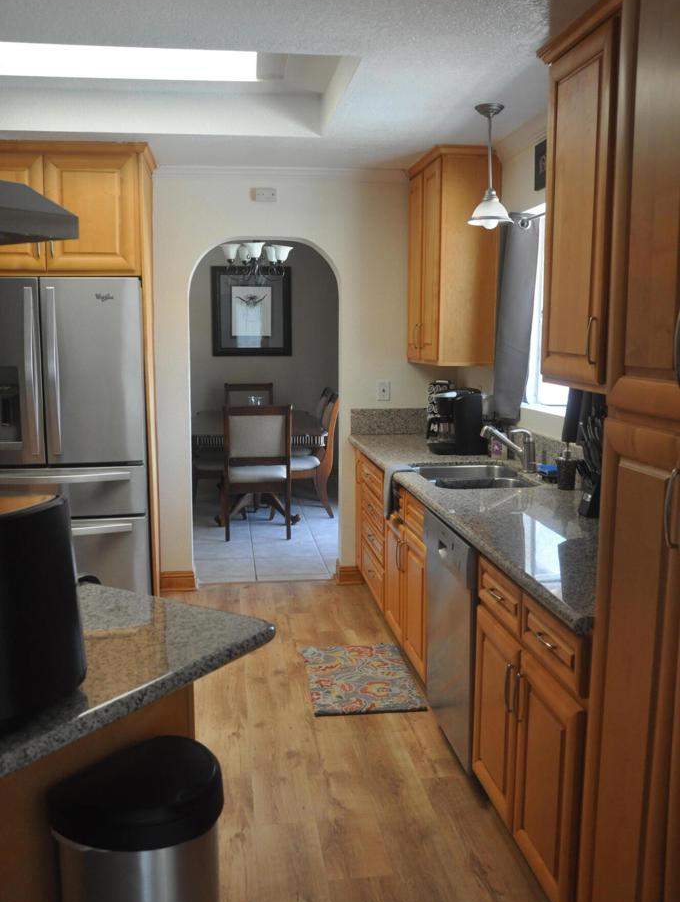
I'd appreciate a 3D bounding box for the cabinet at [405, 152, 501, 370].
[{"bbox_3d":[0.600,-1.026,4.816,0.344,1.104,0.795,-1,8,-8],"label":"cabinet"}]

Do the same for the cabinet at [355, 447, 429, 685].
[{"bbox_3d":[0.525,0.494,4.483,0.608,0.874,1.853,-1,8,-8],"label":"cabinet"}]

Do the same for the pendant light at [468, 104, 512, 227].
[{"bbox_3d":[0.618,-1.175,3.644,0.194,0.489,0.194,-1,8,-8],"label":"pendant light"}]

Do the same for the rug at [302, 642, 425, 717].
[{"bbox_3d":[0.090,1.012,3.961,0.461,0.012,0.780,-1,8,-8],"label":"rug"}]

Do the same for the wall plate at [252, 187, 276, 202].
[{"bbox_3d":[-0.417,-1.441,4.954,0.120,0.073,0.015,-1,8,-8],"label":"wall plate"}]

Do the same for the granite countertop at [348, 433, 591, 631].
[{"bbox_3d":[0.621,0.148,3.668,0.655,0.042,3.382,-1,8,-8],"label":"granite countertop"}]

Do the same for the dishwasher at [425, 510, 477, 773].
[{"bbox_3d":[0.674,0.673,3.270,0.602,0.840,0.608,-1,8,-8],"label":"dishwasher"}]

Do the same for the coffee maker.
[{"bbox_3d":[0.611,-0.154,4.526,0.294,0.319,0.243,-1,8,-8],"label":"coffee maker"}]

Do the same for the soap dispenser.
[{"bbox_3d":[0.896,0.056,3.500,0.071,0.192,0.071,2,8,10],"label":"soap dispenser"}]

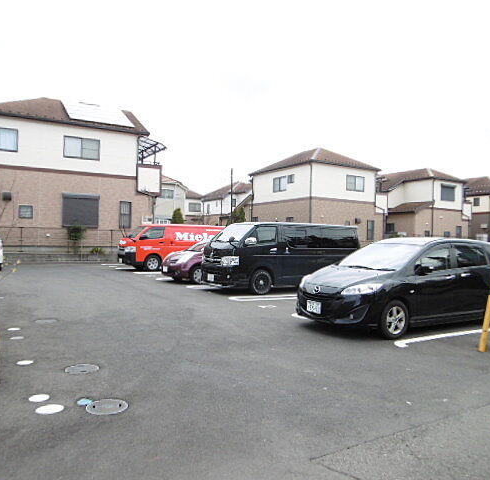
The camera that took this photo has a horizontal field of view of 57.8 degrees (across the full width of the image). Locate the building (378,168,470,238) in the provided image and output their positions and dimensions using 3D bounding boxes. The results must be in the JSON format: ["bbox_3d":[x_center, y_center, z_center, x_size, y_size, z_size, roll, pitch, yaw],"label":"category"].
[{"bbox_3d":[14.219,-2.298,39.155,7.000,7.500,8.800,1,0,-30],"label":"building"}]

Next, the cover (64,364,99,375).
[{"bbox_3d":[-1.786,1.435,4.877,0.365,0.025,0.365,1,0,-31],"label":"cover"}]

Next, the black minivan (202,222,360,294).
[{"bbox_3d":[1.179,0.477,13.130,4.695,1.960,1.695,1,0,-31],"label":"black minivan"}]

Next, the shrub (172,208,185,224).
[{"bbox_3d":[-6.445,-1.048,43.000,1.450,3.900,1.450,1,0,-31],"label":"shrub"}]

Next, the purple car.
[{"bbox_3d":[-0.841,0.637,15.146,3.950,1.520,1.690,1,0,-31],"label":"purple car"}]

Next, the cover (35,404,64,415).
[{"bbox_3d":[-1.681,1.459,3.829,0.240,0.015,0.240,1,0,-30],"label":"cover"}]

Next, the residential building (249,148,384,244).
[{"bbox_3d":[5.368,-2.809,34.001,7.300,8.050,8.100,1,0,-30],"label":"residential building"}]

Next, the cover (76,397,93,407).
[{"bbox_3d":[-1.412,1.447,3.929,0.165,0.020,0.165,1,0,-31],"label":"cover"}]

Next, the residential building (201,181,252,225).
[{"bbox_3d":[-1.420,-3.371,60.000,7.200,8.600,8.400,1,0,-31],"label":"residential building"}]

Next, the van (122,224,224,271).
[{"bbox_3d":[-3.157,0.335,20.024,4.695,1.980,1.695,1,0,-31],"label":"van"}]

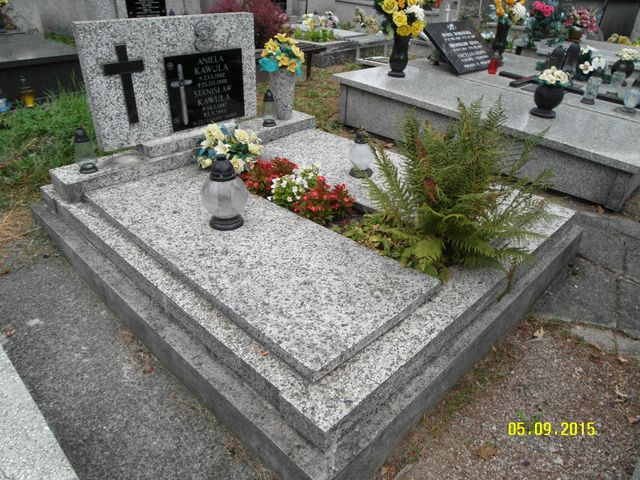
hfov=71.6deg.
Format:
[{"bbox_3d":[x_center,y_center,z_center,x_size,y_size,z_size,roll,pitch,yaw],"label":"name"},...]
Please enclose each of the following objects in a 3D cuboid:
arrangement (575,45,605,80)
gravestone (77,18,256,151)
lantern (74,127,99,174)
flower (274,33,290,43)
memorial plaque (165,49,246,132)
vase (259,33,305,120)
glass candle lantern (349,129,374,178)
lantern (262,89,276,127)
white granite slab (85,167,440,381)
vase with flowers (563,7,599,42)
[{"bbox_3d":[2.638,-1.737,4.343,0.290,0.280,0.260,27,39,37],"label":"arrangement"},{"bbox_3d":[-0.819,-0.953,2.616,0.065,0.636,1.055,27,39,37],"label":"gravestone"},{"bbox_3d":[-1.221,-0.463,2.295,0.100,0.225,0.100,27,39,37],"label":"lantern"},{"bbox_3d":[-0.256,-1.375,3.011,0.110,0.065,0.115,27,39,37],"label":"flower"},{"bbox_3d":[-0.674,-0.909,2.693,0.025,0.413,0.523,27,39,37],"label":"memorial plaque"},{"bbox_3d":[-0.269,-1.137,3.135,0.310,0.565,0.320,27,39,37],"label":"vase"},{"bbox_3d":[0.235,-0.479,2.443,0.142,0.250,0.142,0,30,0],"label":"glass candle lantern"},{"bbox_3d":[-0.337,-0.875,2.924,0.092,0.224,0.092,1,30,0],"label":"lantern"},{"bbox_3d":[-0.349,-0.025,1.846,1.561,0.045,0.620,27,39,37],"label":"white granite slab"},{"bbox_3d":[3.866,-3.236,6.622,0.460,0.460,0.480,27,39,37],"label":"vase with flowers"}]

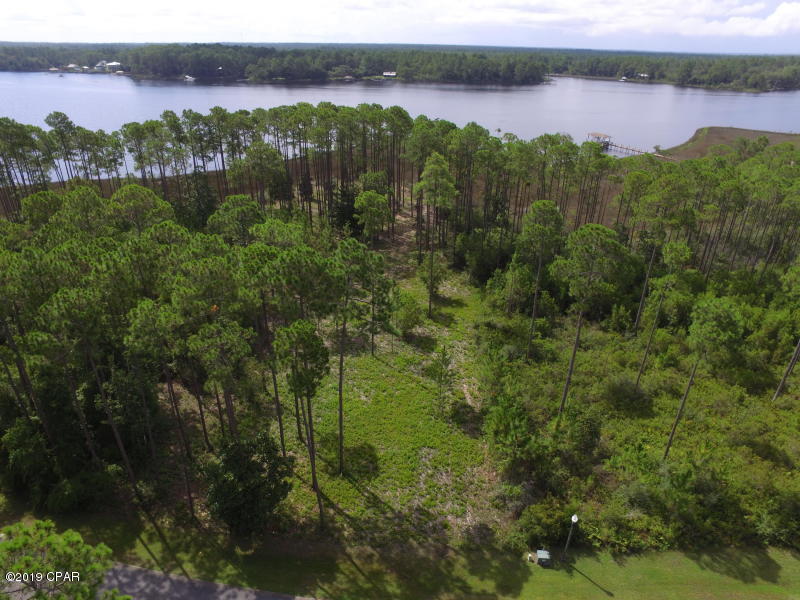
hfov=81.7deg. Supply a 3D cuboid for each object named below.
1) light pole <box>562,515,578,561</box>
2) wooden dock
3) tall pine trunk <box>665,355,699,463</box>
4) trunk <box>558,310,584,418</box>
[{"bbox_3d":[10.892,15.446,29.797,0.420,4.610,0.420,-2,28,0],"label":"light pole"},{"bbox_3d":[79.983,-53.201,162.159,5.500,4.900,35.500,-12,31,-22],"label":"wooden dock"},{"bbox_3d":[21.508,8.813,35.569,0.300,11.020,0.300,-3,28,0],"label":"tall pine trunk"},{"bbox_3d":[14.328,5.924,39.061,0.360,12.510,0.360,0,29,0],"label":"trunk"}]

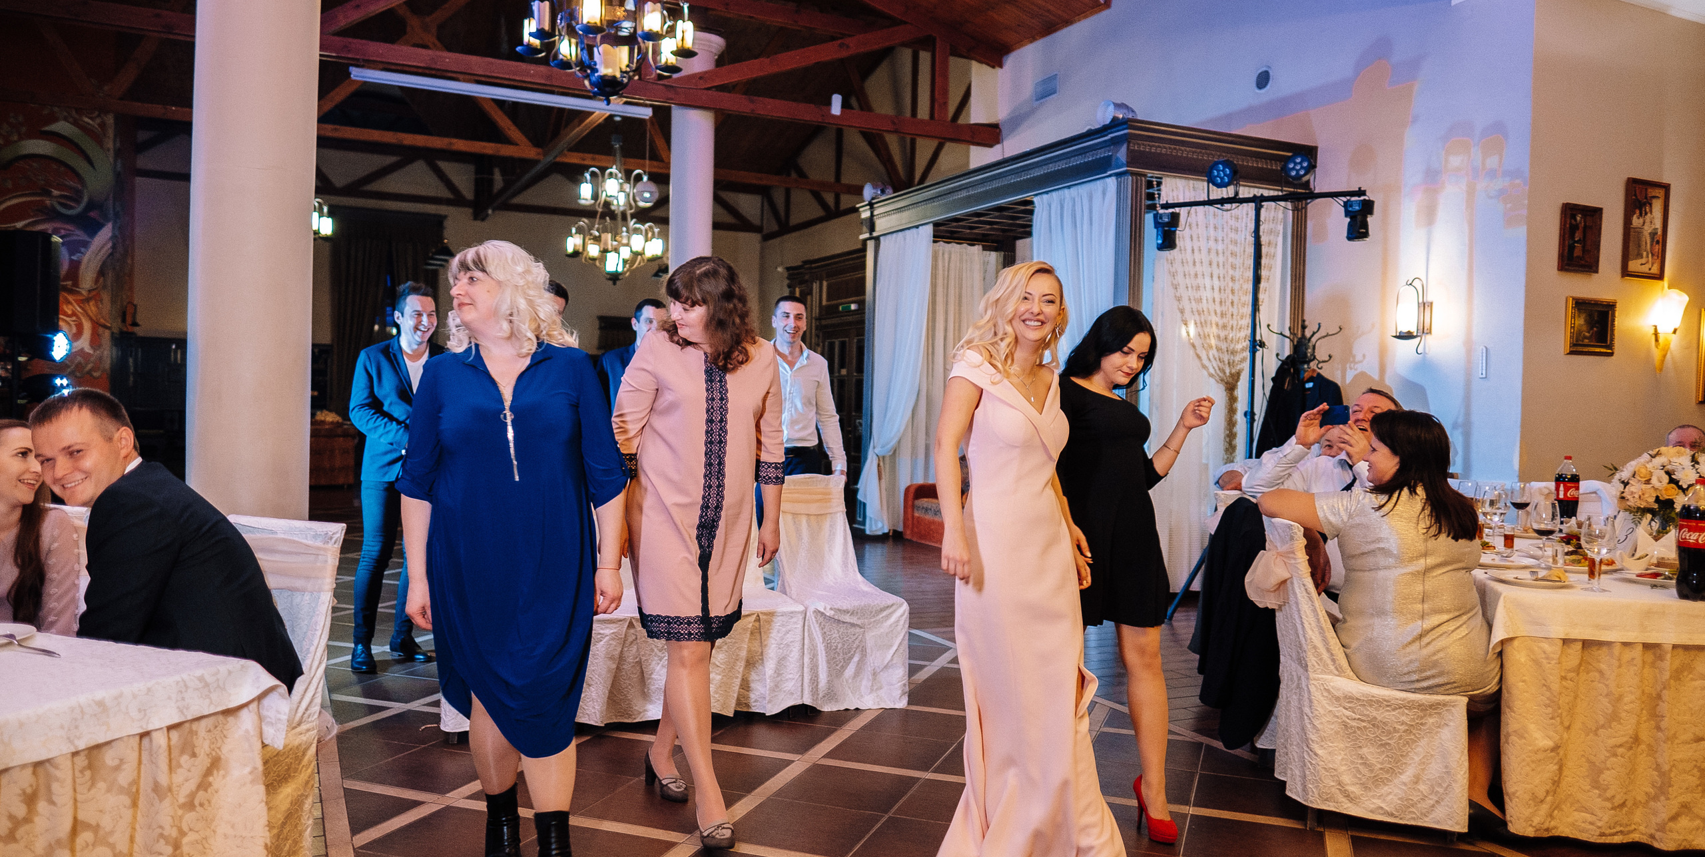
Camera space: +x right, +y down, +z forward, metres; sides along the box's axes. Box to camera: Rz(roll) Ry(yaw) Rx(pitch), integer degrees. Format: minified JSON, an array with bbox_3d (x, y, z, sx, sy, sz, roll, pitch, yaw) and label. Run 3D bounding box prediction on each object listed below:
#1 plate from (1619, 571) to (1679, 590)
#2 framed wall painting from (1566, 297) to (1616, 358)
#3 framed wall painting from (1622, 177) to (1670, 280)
[{"bbox_3d":[2.655,0.499,3.740,0.255,0.025,0.255,2,0,19],"label":"plate"},{"bbox_3d":[4.691,-0.645,7.179,0.460,0.365,0.060,1,1,-25],"label":"framed wall painting"},{"bbox_3d":[5.260,-1.315,7.530,0.455,0.660,0.040,1,0,-25],"label":"framed wall painting"}]

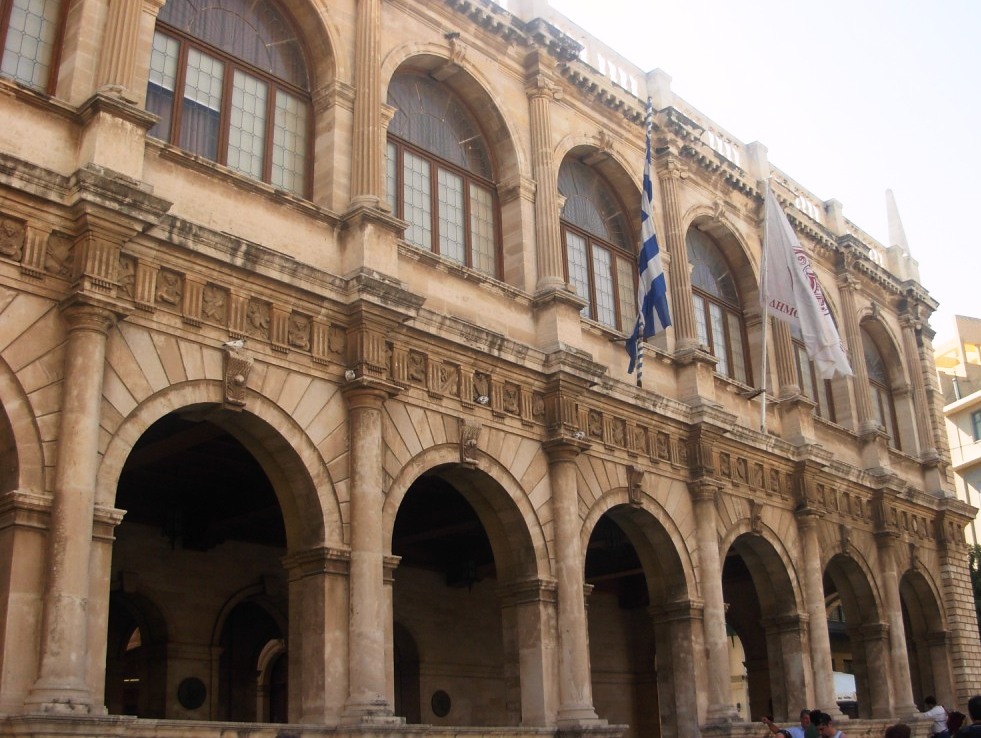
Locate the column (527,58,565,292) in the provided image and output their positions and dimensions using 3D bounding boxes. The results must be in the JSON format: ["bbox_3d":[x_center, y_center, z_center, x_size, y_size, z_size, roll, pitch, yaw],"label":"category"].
[{"bbox_3d":[0.872,-2.936,16.660,0.461,4.153,0.497,-2,-21,-1],"label":"column"}]

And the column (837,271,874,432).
[{"bbox_3d":[8.690,-0.443,25.280,0.525,3.975,0.563,-21,-28,40],"label":"column"}]

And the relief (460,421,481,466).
[{"bbox_3d":[-0.263,0.928,13.830,0.248,0.586,0.319,-21,-28,40],"label":"relief"}]

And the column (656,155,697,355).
[{"bbox_3d":[3.538,-2.198,20.163,0.525,3.975,0.563,-2,-21,-1],"label":"column"}]

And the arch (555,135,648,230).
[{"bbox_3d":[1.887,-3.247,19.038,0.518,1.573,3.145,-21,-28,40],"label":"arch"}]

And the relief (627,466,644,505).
[{"bbox_3d":[2.199,1.752,16.265,0.248,0.586,0.319,-21,-28,40],"label":"relief"}]

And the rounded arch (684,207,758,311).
[{"bbox_3d":[4.252,-2.208,20.651,0.532,1.704,2.982,-21,-28,40],"label":"rounded arch"}]

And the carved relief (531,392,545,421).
[{"bbox_3d":[0.729,0.545,16.036,0.105,0.435,0.300,-21,-28,40],"label":"carved relief"}]

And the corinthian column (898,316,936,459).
[{"bbox_3d":[11.793,0.505,29.802,0.500,4.280,0.620,-21,-28,40],"label":"corinthian column"}]

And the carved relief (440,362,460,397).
[{"bbox_3d":[-0.528,0.154,13.897,0.078,0.486,0.344,-21,-28,40],"label":"carved relief"}]

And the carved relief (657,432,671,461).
[{"bbox_3d":[2.868,1.292,17.877,0.081,0.455,0.303,-21,-28,40],"label":"carved relief"}]

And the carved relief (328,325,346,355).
[{"bbox_3d":[-1.889,-0.339,13.477,0.105,0.435,0.300,-21,-28,40],"label":"carved relief"}]

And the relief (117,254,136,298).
[{"bbox_3d":[-3.935,-1.031,11.461,0.105,0.435,0.300,-21,-28,40],"label":"relief"}]

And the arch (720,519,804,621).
[{"bbox_3d":[4.555,3.537,19.427,0.629,1.591,3.182,-21,-28,40],"label":"arch"}]

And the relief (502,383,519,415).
[{"bbox_3d":[0.309,0.456,16.682,0.090,0.452,0.360,-21,-28,40],"label":"relief"}]

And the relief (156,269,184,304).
[{"bbox_3d":[-3.769,-0.969,12.658,0.090,0.452,0.360,-21,-28,40],"label":"relief"}]

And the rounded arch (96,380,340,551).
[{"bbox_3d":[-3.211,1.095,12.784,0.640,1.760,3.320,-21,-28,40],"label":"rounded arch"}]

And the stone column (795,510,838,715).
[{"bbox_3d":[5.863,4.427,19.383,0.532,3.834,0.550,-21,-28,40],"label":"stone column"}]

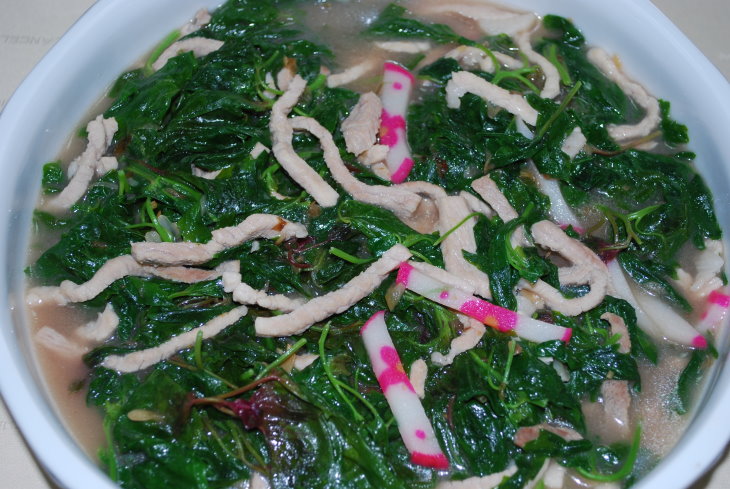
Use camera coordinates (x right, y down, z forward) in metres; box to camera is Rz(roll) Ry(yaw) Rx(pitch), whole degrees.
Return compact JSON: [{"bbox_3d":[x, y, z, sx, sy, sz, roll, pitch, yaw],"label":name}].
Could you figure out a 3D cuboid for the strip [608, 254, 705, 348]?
[{"bbox_3d":[0.099,0.023,0.370,0.012,0.009,0.046,-36,65,-21],"label":"strip"}]

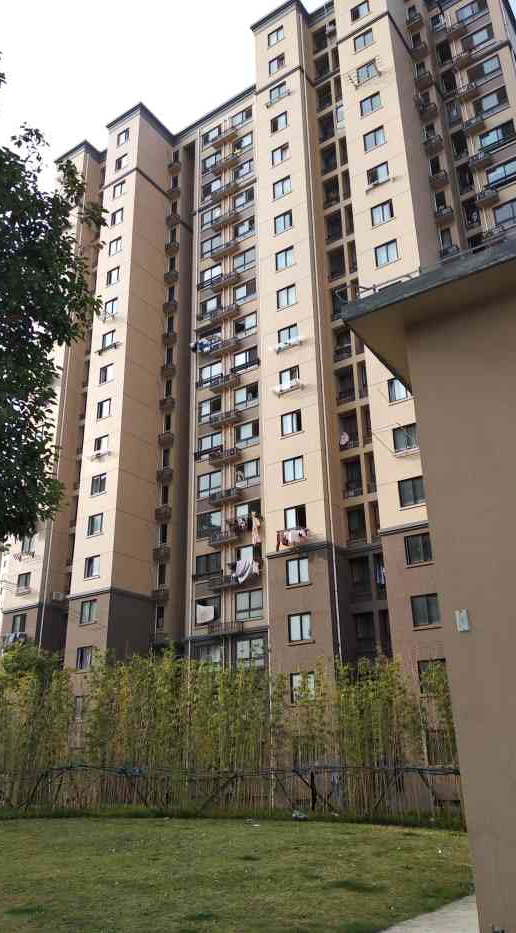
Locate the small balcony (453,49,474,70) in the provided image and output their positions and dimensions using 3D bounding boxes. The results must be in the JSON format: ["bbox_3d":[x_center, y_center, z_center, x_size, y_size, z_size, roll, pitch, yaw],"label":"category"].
[{"bbox_3d":[13.752,-27.190,47.097,1.200,0.682,0.580,-15,-26,31],"label":"small balcony"}]

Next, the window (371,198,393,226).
[{"bbox_3d":[7.344,-14.848,41.191,1.273,1.320,0.120,-14,-26,30],"label":"window"}]

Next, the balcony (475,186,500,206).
[{"bbox_3d":[14.002,-16.207,42.542,1.348,0.645,0.557,-15,-26,31],"label":"balcony"}]

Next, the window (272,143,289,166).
[{"bbox_3d":[1.608,-21.270,47.961,1.283,1.293,0.120,-14,-26,30],"label":"window"}]

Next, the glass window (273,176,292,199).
[{"bbox_3d":[1.624,-18.572,46.785,1.299,1.369,0.145,-15,-26,30],"label":"glass window"}]

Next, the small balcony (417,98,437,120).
[{"bbox_3d":[11.323,-23.569,46.680,1.100,0.650,0.680,-14,-26,30],"label":"small balcony"}]

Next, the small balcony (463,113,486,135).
[{"bbox_3d":[14.020,-21.965,45.338,1.239,0.678,0.679,-15,-26,30],"label":"small balcony"}]

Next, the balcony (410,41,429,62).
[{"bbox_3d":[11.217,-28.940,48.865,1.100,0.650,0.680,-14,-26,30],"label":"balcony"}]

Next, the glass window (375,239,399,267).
[{"bbox_3d":[7.502,-12.322,40.651,1.341,1.371,0.153,-15,-26,31],"label":"glass window"}]

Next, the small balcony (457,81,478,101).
[{"bbox_3d":[13.966,-24.695,46.456,1.239,0.678,0.679,-15,-26,30],"label":"small balcony"}]

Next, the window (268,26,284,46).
[{"bbox_3d":[1.354,-31.986,52.286,1.299,1.369,0.145,-15,-26,30],"label":"window"}]

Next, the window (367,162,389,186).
[{"bbox_3d":[7.260,-17.501,42.205,1.299,1.369,0.145,-15,-26,30],"label":"window"}]

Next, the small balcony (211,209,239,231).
[{"bbox_3d":[-2.518,-19.522,55.797,2.183,0.678,0.649,-15,-26,30],"label":"small balcony"}]

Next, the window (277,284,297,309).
[{"bbox_3d":[1.786,-10.524,43.485,1.299,1.369,0.145,-15,-26,30],"label":"window"}]

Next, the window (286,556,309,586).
[{"bbox_3d":[2.140,5.589,37.037,1.283,1.293,0.120,-14,-26,30],"label":"window"}]

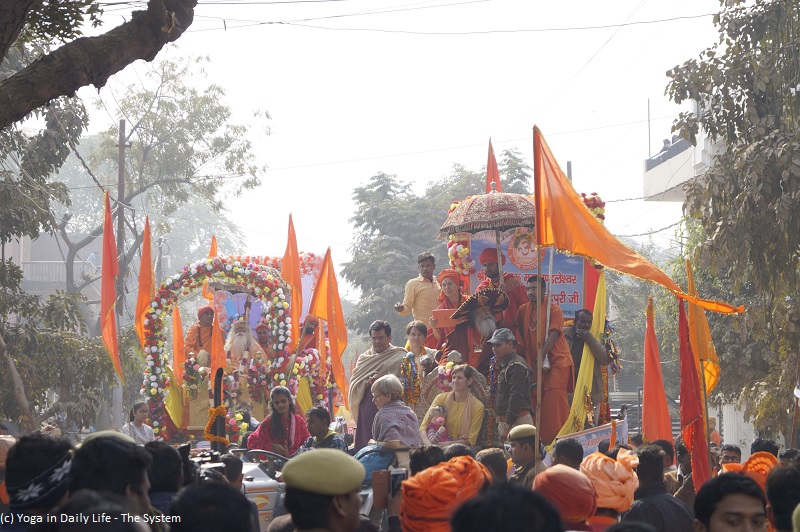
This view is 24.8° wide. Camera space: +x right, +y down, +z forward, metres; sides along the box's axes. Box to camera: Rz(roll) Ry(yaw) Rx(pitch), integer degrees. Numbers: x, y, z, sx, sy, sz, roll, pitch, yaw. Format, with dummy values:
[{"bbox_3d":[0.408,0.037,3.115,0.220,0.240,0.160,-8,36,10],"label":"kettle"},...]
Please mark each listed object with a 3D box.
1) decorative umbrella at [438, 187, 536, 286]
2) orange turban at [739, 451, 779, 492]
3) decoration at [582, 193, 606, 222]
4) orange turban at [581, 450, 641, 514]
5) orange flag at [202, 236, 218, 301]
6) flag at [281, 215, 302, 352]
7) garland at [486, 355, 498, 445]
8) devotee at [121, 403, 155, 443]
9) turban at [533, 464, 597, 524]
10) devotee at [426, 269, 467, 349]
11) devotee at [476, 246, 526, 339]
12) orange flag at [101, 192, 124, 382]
[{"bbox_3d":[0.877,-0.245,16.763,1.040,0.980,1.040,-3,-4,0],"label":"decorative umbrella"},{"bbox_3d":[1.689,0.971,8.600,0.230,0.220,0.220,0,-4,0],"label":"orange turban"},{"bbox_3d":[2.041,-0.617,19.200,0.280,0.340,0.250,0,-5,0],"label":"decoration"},{"bbox_3d":[0.990,1.018,8.600,0.270,0.285,0.270,0,-4,0],"label":"orange turban"},{"bbox_3d":[-2.315,0.055,22.300,0.220,0.850,0.140,0,-5,0],"label":"orange flag"},{"bbox_3d":[-1.162,0.185,19.431,0.250,1.480,0.200,0,-5,0],"label":"flag"},{"bbox_3d":[0.782,1.138,15.400,0.100,0.750,0.090,0,-4,0],"label":"garland"},{"bbox_3d":[-2.700,2.032,18.742,0.440,1.250,0.500,3,-6,-30],"label":"devotee"},{"bbox_3d":[0.654,0.904,7.200,0.250,0.240,0.270,0,-4,-6],"label":"turban"},{"bbox_3d":[0.425,0.795,16.241,0.500,1.550,0.400,-1,-4,11],"label":"devotee"},{"bbox_3d":[0.940,0.726,16.617,0.520,1.780,0.360,-2,-6,23],"label":"devotee"},{"bbox_3d":[-2.842,0.213,18.000,0.250,1.880,0.200,0,-4,0],"label":"orange flag"}]

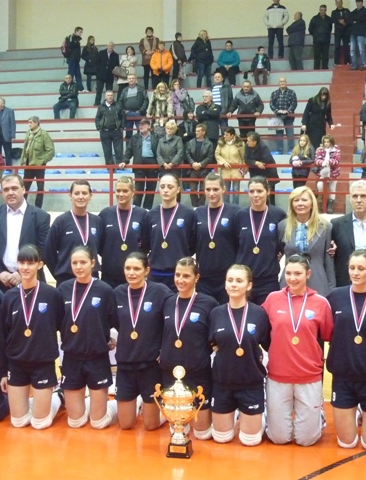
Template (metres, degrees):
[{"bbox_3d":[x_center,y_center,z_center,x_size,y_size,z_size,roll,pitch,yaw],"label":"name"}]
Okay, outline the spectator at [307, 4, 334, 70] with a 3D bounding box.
[{"bbox_3d":[3.612,-5.284,21.780,0.620,1.739,0.400,1,3,12],"label":"spectator"}]

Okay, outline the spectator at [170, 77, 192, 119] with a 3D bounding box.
[{"bbox_3d":[-0.077,-2.688,18.240,0.500,1.673,0.420,2,4,30],"label":"spectator"}]

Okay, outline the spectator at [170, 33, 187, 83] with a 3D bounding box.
[{"bbox_3d":[-0.121,-4.812,22.400,0.360,1.521,0.480,3,4,45],"label":"spectator"}]

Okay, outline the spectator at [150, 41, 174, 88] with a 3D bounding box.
[{"bbox_3d":[-0.593,-4.719,22.455,0.600,1.260,0.580,0,4,8],"label":"spectator"}]

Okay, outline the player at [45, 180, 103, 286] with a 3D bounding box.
[{"bbox_3d":[-0.892,0.402,6.862,0.520,1.813,0.330,0,3,-3],"label":"player"}]

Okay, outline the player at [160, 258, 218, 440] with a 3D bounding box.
[{"bbox_3d":[0.100,0.735,5.930,0.480,1.235,0.600,1,3,16],"label":"player"}]

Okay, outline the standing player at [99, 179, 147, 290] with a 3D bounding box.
[{"bbox_3d":[-0.469,0.397,6.559,0.500,1.790,0.320,-1,4,-8],"label":"standing player"}]

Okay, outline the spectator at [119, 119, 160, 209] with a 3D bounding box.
[{"bbox_3d":[-0.771,-1.356,15.092,0.680,1.674,0.460,1,3,10],"label":"spectator"}]

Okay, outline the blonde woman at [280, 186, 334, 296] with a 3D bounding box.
[{"bbox_3d":[0.926,0.429,6.288,0.480,1.662,0.320,1,4,18],"label":"blonde woman"}]

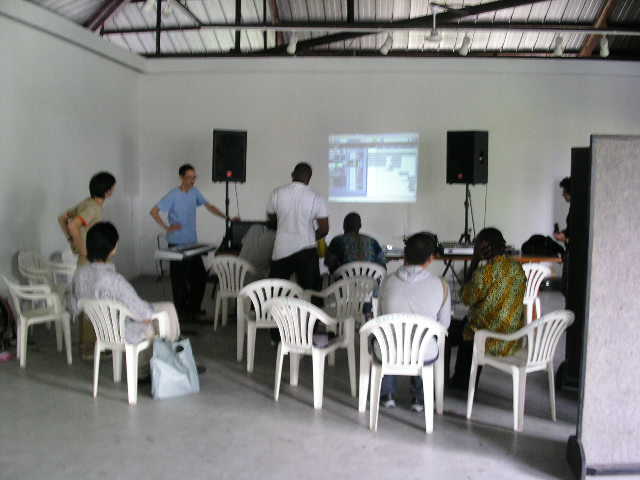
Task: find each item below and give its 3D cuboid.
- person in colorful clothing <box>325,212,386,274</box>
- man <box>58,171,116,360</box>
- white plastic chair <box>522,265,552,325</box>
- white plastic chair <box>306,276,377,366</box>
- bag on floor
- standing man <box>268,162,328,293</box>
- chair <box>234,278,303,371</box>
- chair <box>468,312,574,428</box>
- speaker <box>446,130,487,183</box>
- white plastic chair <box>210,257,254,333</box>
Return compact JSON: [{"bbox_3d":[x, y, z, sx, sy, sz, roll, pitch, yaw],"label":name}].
[{"bbox_3d":[0.365,0.322,7.507,0.620,1.240,0.800,0,5,0],"label":"person in colorful clothing"},{"bbox_3d":[-2.078,0.215,6.292,0.420,1.660,0.500,-3,6,-32],"label":"man"},{"bbox_3d":[1.967,0.589,7.214,0.570,0.765,0.530,-1,5,-12],"label":"white plastic chair"},{"bbox_3d":[0.188,0.677,6.227,0.570,0.800,0.540,-4,7,-34],"label":"white plastic chair"},{"bbox_3d":[-1.081,0.950,5.345,0.340,0.420,0.180,-2,6,-25],"label":"bag on floor"},{"bbox_3d":[-0.224,0.142,6.690,0.600,1.740,0.420,1,5,6],"label":"standing man"},{"bbox_3d":[-0.415,0.699,5.992,0.570,0.800,0.540,-1,6,-7],"label":"chair"},{"bbox_3d":[1.373,0.825,4.697,0.570,0.800,0.540,-4,7,-35],"label":"chair"},{"bbox_3d":[1.883,-1.046,8.941,0.380,0.655,0.420,-5,7,-43],"label":"speaker"},{"bbox_3d":[-0.863,0.575,7.280,0.570,0.800,0.540,2,6,15],"label":"white plastic chair"}]

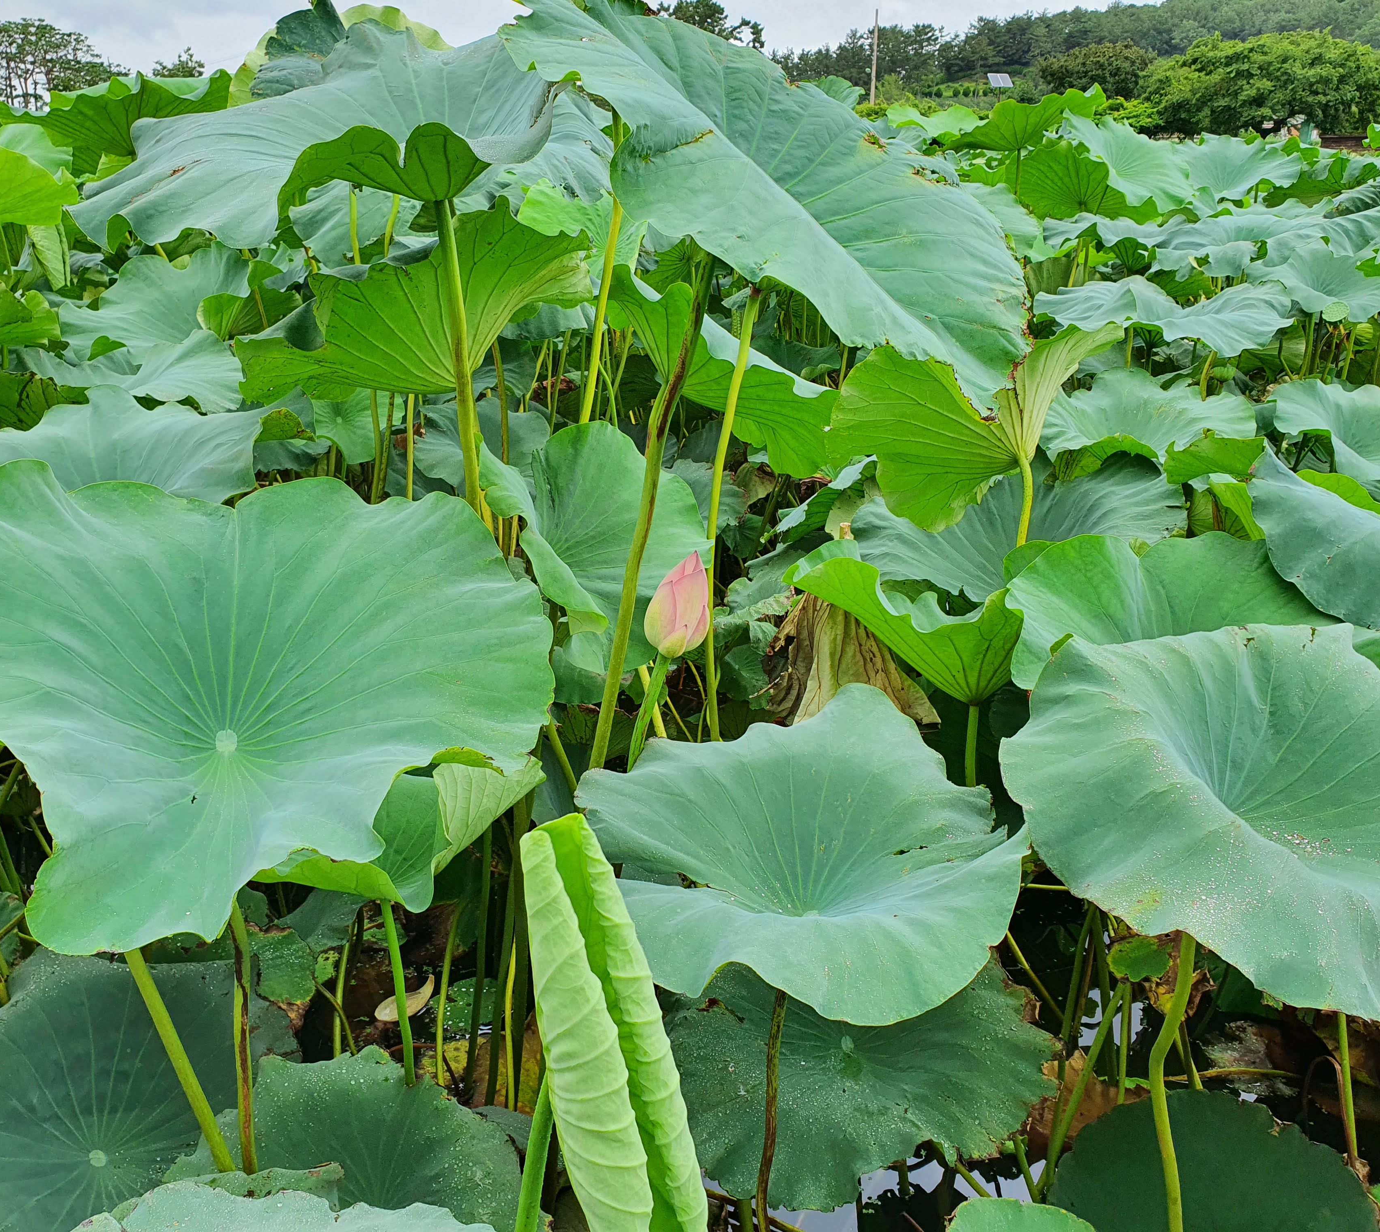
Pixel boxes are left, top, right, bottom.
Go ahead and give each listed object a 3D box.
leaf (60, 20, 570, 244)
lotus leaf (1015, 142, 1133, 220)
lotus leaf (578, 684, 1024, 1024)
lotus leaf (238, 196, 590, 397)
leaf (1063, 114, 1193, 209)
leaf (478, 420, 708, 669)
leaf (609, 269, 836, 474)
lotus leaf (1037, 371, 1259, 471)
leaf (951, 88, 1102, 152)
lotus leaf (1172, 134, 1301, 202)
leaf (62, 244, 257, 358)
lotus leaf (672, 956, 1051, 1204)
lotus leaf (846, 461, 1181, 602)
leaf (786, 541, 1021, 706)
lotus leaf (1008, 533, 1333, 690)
[{"bbox_3d":[-0.407,-0.542,1.400,0.530,0.210,0.460,-8,20,3],"label":"leaf"},{"bbox_3d":[1.443,-1.579,4.600,0.469,0.197,0.422,6,0,15],"label":"lotus leaf"},{"bbox_3d":[0.112,0.277,1.300,0.450,0.144,0.450,2,36,6],"label":"lotus leaf"},{"bbox_3d":[-0.377,-0.427,1.850,0.530,0.223,0.451,-16,2,-7],"label":"lotus leaf"},{"bbox_3d":[1.492,-1.527,4.300,0.497,0.134,0.472,33,54,5],"label":"leaf"},{"bbox_3d":[-0.129,-0.083,1.650,0.320,0.160,0.360,0,63,0],"label":"leaf"},{"bbox_3d":[0.046,-0.397,1.950,0.380,0.250,0.380,11,8,-4],"label":"leaf"},{"bbox_3d":[0.990,-0.405,2.700,0.440,0.132,0.418,8,30,19],"label":"lotus leaf"},{"bbox_3d":[1.199,-1.726,4.400,0.527,0.158,0.501,-6,9,17],"label":"leaf"},{"bbox_3d":[2.055,-1.672,4.700,0.474,0.152,0.450,9,40,21],"label":"lotus leaf"},{"bbox_3d":[-1.153,-0.666,2.700,0.400,0.180,0.420,0,32,0],"label":"leaf"},{"bbox_3d":[0.198,0.512,1.480,0.455,0.100,0.450,0,23,0],"label":"lotus leaf"},{"bbox_3d":[0.510,-0.114,1.950,0.510,0.138,0.485,6,24,15],"label":"lotus leaf"},{"bbox_3d":[0.299,0.010,1.650,0.360,0.200,0.340,-5,15,2],"label":"leaf"},{"bbox_3d":[0.682,0.049,1.750,0.466,0.126,0.443,9,33,22],"label":"lotus leaf"}]

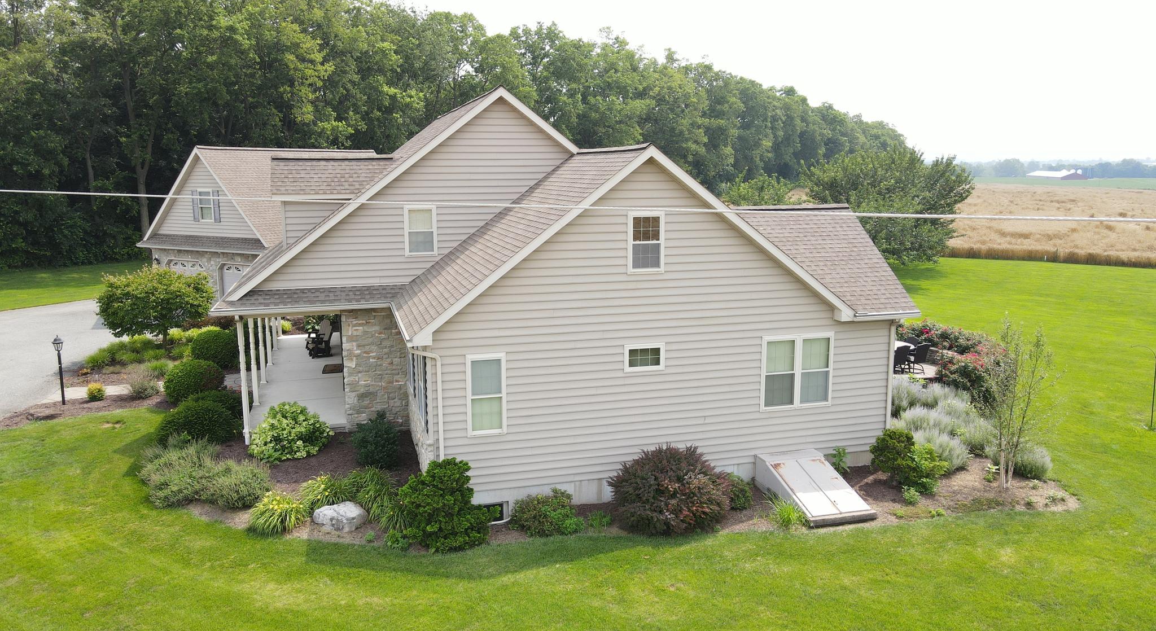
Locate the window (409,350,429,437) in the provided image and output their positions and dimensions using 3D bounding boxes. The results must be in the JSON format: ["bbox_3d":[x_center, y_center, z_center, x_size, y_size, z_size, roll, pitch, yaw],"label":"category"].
[{"bbox_3d":[-3.398,1.092,16.757,0.148,1.714,4.038,-3,10,-16],"label":"window"}]

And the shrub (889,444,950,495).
[{"bbox_3d":[6.632,2.946,15.461,1.034,0.916,0.985,-3,10,-16],"label":"shrub"}]

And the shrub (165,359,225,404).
[{"bbox_3d":[-10.161,1.685,21.190,1.470,1.079,1.470,-3,11,-16],"label":"shrub"}]

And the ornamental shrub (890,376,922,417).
[{"bbox_3d":[8.344,2.044,20.642,0.996,0.939,0.996,-3,11,-16],"label":"ornamental shrub"}]

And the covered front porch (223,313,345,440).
[{"bbox_3d":[-7.914,0.414,23.026,2.350,2.900,10.750,-3,11,-16],"label":"covered front porch"}]

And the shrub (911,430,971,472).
[{"bbox_3d":[7.850,2.845,17.370,1.164,0.795,1.164,-3,11,-16],"label":"shrub"}]

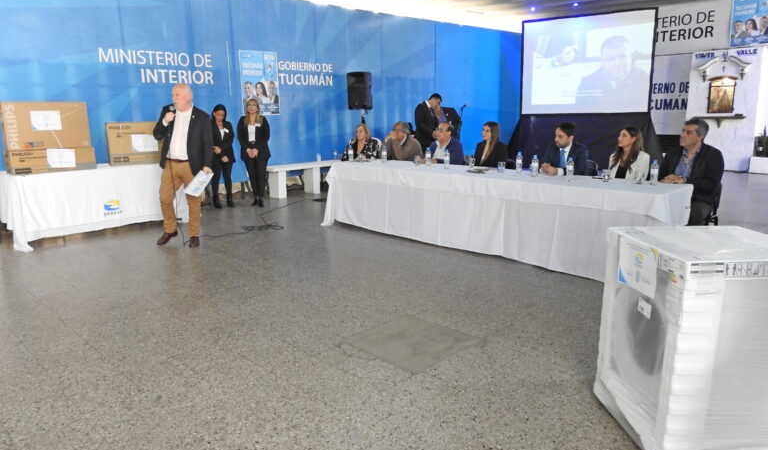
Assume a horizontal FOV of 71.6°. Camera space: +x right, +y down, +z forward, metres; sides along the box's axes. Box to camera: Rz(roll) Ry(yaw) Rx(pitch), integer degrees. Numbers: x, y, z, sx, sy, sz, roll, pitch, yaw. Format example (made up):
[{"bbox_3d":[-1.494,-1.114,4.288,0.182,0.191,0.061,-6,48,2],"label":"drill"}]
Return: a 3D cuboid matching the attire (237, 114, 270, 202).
[{"bbox_3d":[-2.016,-1.019,8.301,0.520,1.330,0.320,-3,13,-8],"label":"attire"}]

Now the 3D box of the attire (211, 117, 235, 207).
[{"bbox_3d":[-2.495,-0.967,8.260,0.440,1.300,0.300,-3,13,-10],"label":"attire"}]

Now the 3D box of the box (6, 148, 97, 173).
[{"bbox_3d":[-4.103,-0.815,6.628,0.860,0.275,0.360,-11,16,-37],"label":"box"}]

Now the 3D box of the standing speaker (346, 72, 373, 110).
[{"bbox_3d":[-0.394,-2.207,8.779,0.380,0.610,0.350,4,13,19],"label":"standing speaker"}]

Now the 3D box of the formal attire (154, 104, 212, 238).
[{"bbox_3d":[-2.259,-0.580,6.031,0.610,1.490,0.420,0,13,5],"label":"formal attire"}]

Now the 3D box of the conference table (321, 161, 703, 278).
[{"bbox_3d":[0.970,-0.208,5.952,4.150,0.780,0.950,10,17,40],"label":"conference table"}]

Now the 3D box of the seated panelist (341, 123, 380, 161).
[{"bbox_3d":[-0.359,-0.828,7.718,0.540,1.260,0.700,6,14,27],"label":"seated panelist"}]

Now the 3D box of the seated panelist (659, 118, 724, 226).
[{"bbox_3d":[2.803,-0.328,5.056,0.740,1.350,0.580,-9,15,-31],"label":"seated panelist"}]

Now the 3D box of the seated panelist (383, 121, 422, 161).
[{"bbox_3d":[0.177,-0.819,7.596,0.560,1.280,0.720,10,17,41],"label":"seated panelist"}]

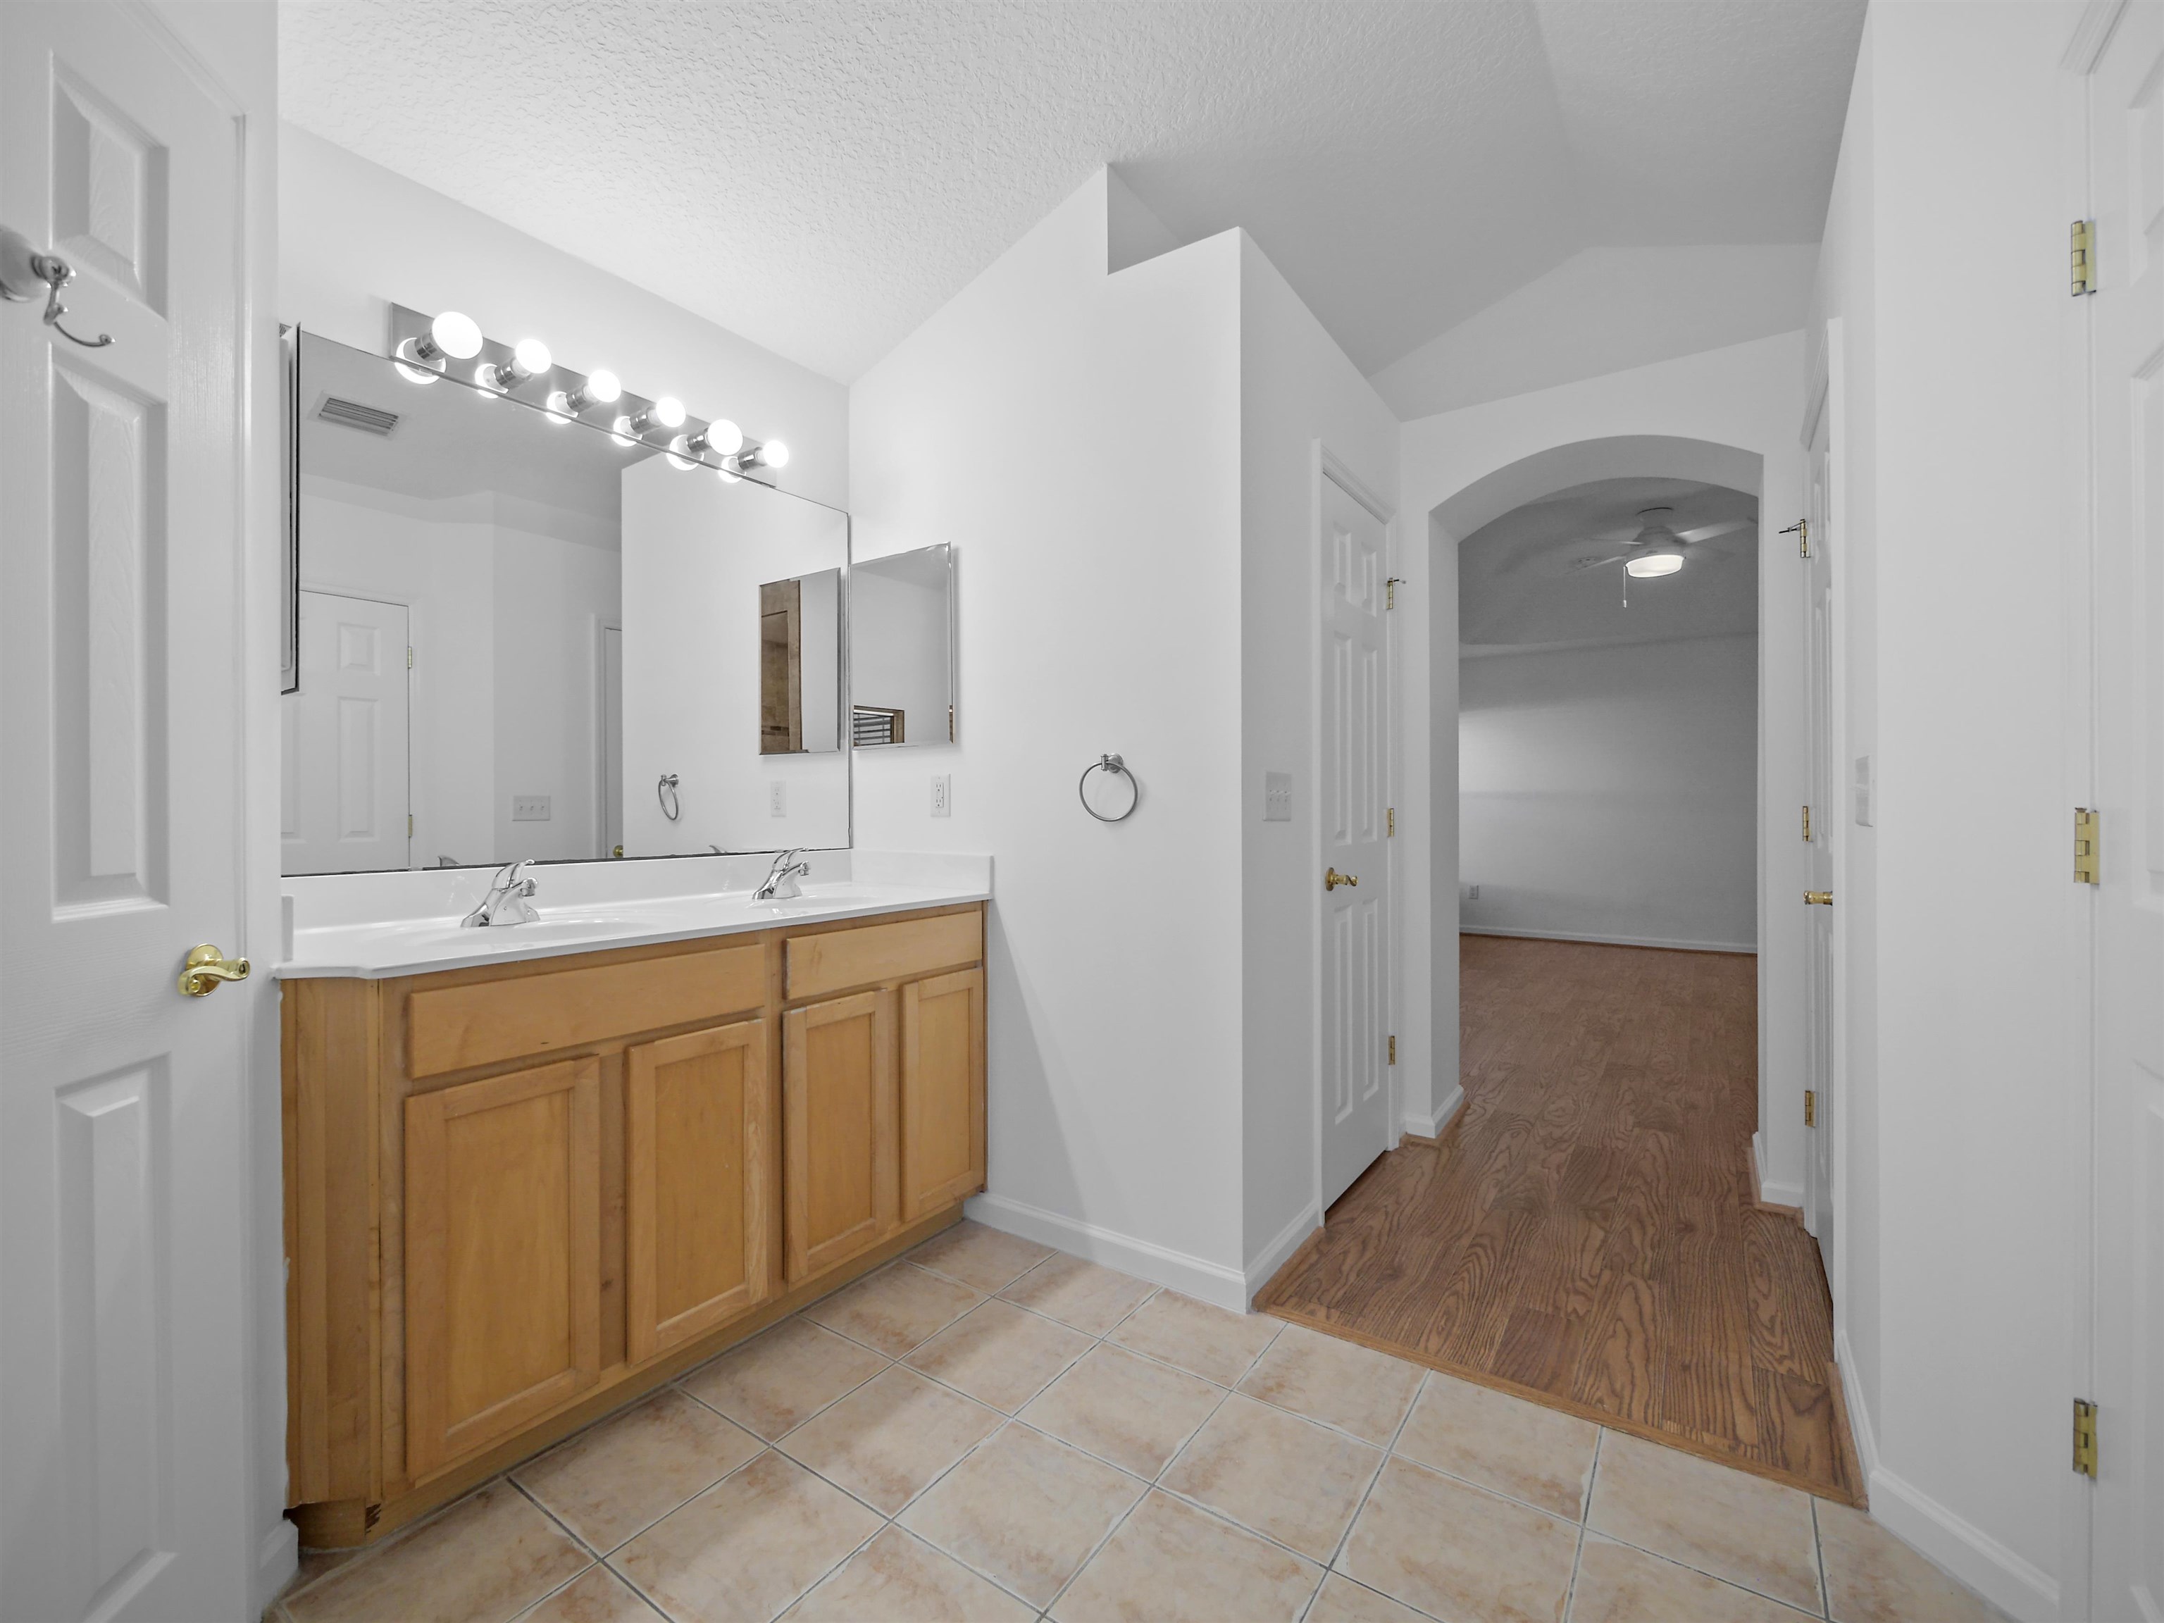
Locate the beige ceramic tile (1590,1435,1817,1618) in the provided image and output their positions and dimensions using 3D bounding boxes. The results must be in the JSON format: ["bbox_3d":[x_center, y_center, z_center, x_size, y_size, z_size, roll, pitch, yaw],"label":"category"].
[{"bbox_3d":[1.012,1.150,1.432,0.300,0.010,0.285,0,0,35],"label":"beige ceramic tile"}]

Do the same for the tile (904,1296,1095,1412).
[{"bbox_3d":[-0.169,1.140,1.841,0.299,0.010,0.299,0,0,34],"label":"tile"}]

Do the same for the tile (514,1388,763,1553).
[{"bbox_3d":[-0.774,1.150,1.545,0.300,0.010,0.300,0,0,35],"label":"tile"}]

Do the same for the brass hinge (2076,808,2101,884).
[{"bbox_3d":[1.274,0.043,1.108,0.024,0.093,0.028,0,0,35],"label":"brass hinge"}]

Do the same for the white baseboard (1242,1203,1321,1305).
[{"bbox_3d":[0.493,1.087,2.161,0.015,0.092,0.460,0,0,34],"label":"white baseboard"}]

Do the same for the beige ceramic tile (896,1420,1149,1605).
[{"bbox_3d":[-0.092,1.139,1.435,0.298,0.010,0.295,0,0,34],"label":"beige ceramic tile"}]

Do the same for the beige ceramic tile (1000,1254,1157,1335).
[{"bbox_3d":[-0.007,1.139,2.066,0.302,0.010,0.256,0,0,34],"label":"beige ceramic tile"}]

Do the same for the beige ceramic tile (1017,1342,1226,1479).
[{"bbox_3d":[0.083,1.150,1.690,0.300,0.010,0.300,0,0,35],"label":"beige ceramic tile"}]

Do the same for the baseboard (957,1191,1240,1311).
[{"bbox_3d":[0.027,1.089,2.212,0.844,0.092,0.015,0,0,34],"label":"baseboard"}]

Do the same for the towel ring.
[{"bbox_3d":[0.075,-0.056,2.157,0.160,0.166,0.067,0,0,35],"label":"towel ring"}]

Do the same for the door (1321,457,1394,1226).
[{"bbox_3d":[0.806,0.088,2.625,0.037,2.030,0.600,0,0,35],"label":"door"}]

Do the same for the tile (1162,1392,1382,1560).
[{"bbox_3d":[0.336,1.150,1.525,0.300,0.010,0.300,0,0,35],"label":"tile"}]

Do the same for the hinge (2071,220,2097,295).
[{"bbox_3d":[1.294,-0.715,1.130,0.015,0.090,0.027,0,0,-12],"label":"hinge"}]

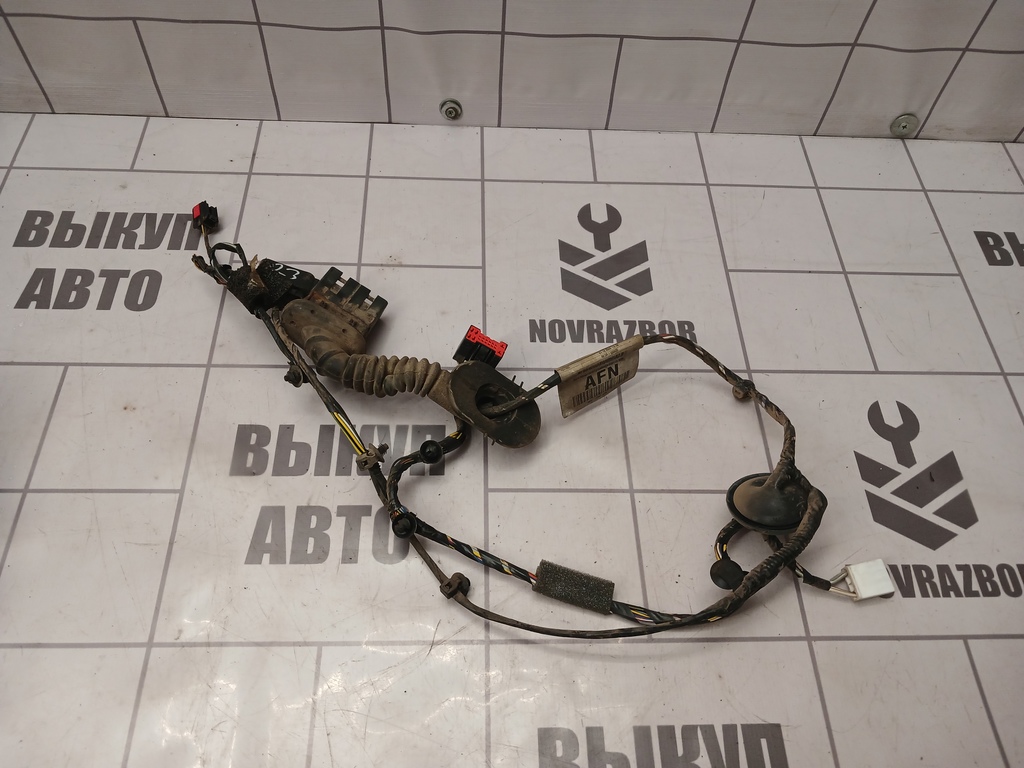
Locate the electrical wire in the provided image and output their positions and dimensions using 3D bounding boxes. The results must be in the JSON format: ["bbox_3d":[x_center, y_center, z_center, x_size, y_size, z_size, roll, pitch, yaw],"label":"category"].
[{"bbox_3d":[-0.027,0.022,0.536,0.479,0.052,0.255,10,57,2],"label":"electrical wire"}]

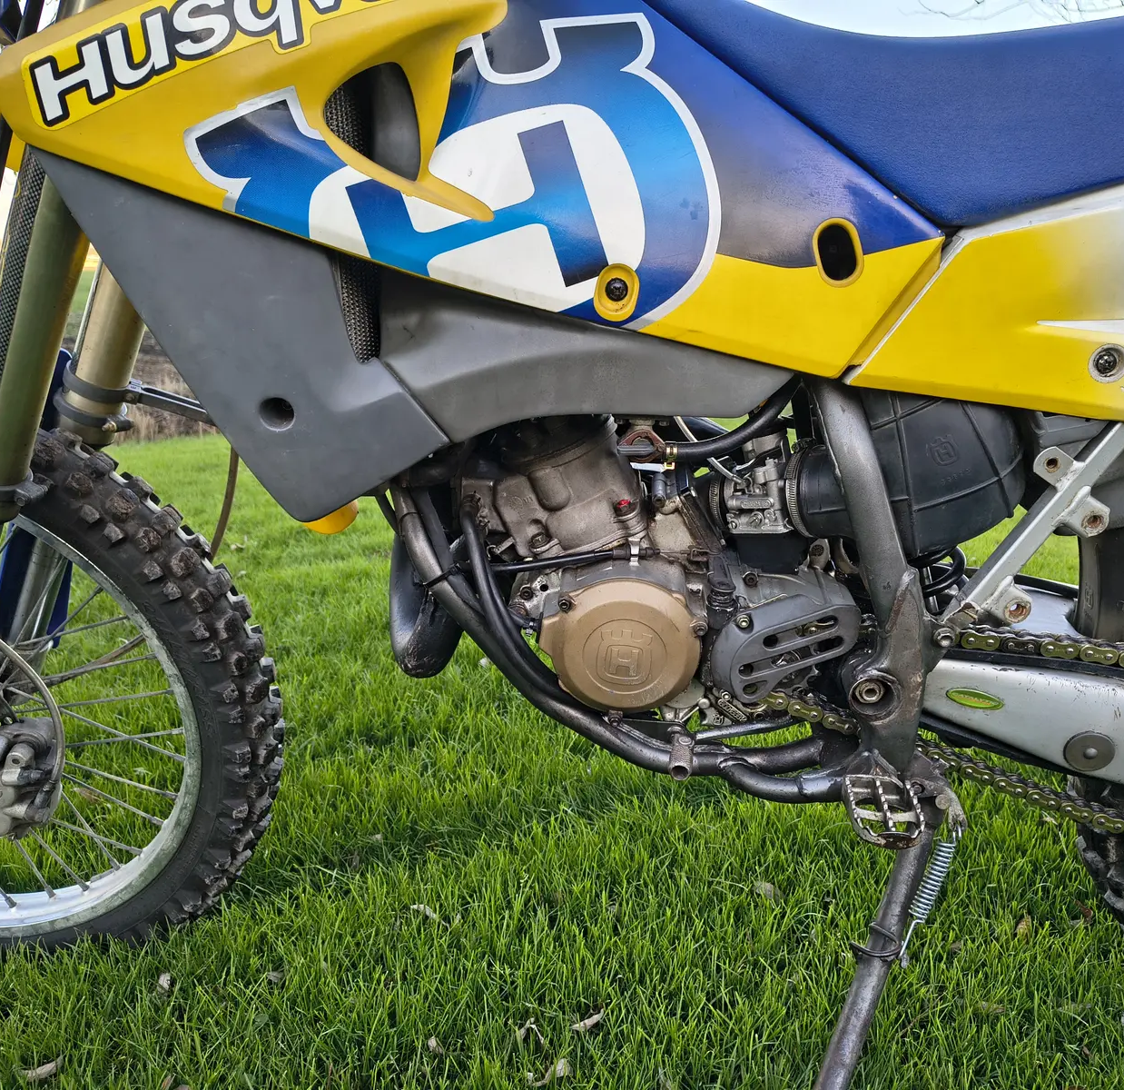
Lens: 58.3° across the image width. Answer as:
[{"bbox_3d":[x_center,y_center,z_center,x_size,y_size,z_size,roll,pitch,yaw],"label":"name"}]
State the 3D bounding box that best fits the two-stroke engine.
[{"bbox_3d":[0.130,-0.023,0.841,0.430,0.280,0.235,2,22,1],"label":"two-stroke engine"}]

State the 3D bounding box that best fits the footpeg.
[{"bbox_3d":[0.239,0.197,0.747,0.053,0.026,0.072,4,28,5],"label":"footpeg"}]

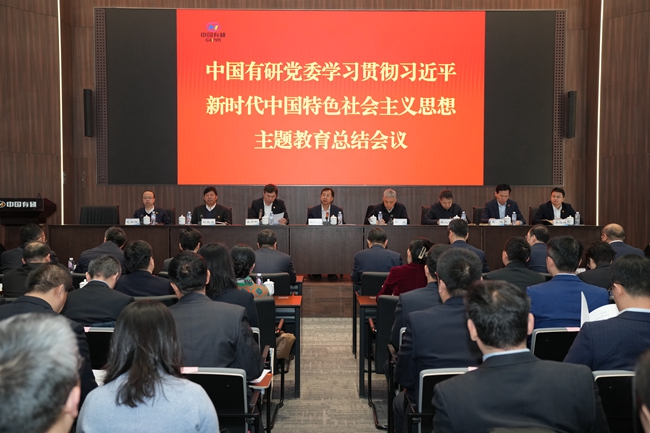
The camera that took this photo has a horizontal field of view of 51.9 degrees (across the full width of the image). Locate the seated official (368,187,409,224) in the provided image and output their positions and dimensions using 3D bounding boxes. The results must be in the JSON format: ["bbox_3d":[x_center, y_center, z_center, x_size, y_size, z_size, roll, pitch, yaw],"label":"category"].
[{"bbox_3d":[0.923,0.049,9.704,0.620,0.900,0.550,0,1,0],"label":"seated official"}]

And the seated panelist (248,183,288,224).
[{"bbox_3d":[-0.821,0.201,9.650,0.570,1.362,0.750,0,1,-3],"label":"seated panelist"}]

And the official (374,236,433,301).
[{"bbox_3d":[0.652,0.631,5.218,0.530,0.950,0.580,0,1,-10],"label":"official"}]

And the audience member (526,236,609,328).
[{"bbox_3d":[1.362,0.777,3.880,0.510,1.335,0.750,0,1,-7],"label":"audience member"}]

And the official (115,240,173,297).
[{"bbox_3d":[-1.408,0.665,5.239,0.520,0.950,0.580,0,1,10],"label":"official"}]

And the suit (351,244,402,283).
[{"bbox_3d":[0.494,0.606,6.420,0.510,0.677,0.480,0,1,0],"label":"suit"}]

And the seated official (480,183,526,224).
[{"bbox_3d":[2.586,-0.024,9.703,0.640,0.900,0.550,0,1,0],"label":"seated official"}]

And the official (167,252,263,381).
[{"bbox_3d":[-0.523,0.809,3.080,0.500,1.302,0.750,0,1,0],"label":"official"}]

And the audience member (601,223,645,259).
[{"bbox_3d":[3.011,0.541,6.736,0.520,0.950,0.580,0,2,-15],"label":"audience member"}]

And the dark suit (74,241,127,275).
[{"bbox_3d":[-2.241,0.529,6.666,0.550,0.580,0.460,0,1,10],"label":"dark suit"}]

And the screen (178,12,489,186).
[{"bbox_3d":[0.105,-2.101,11.850,5.448,3.075,0.100,0,1,0],"label":"screen"}]

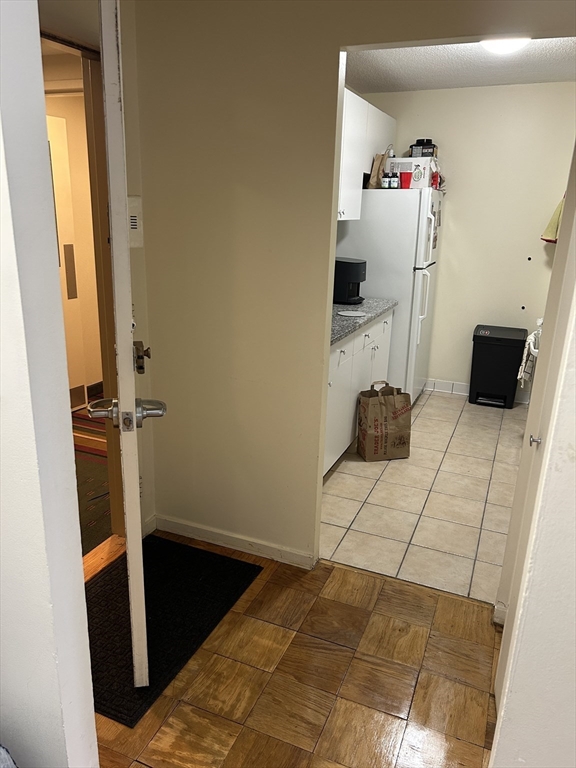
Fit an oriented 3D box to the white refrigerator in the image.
[{"bbox_3d":[0.755,-0.683,4.659,0.783,1.684,0.707,9,18,21],"label":"white refrigerator"}]

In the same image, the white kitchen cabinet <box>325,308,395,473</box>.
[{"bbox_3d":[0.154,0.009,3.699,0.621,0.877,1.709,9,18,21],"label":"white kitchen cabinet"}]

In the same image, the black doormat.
[{"bbox_3d":[-0.565,0.876,2.250,0.608,0.009,0.906,9,18,21],"label":"black doormat"}]

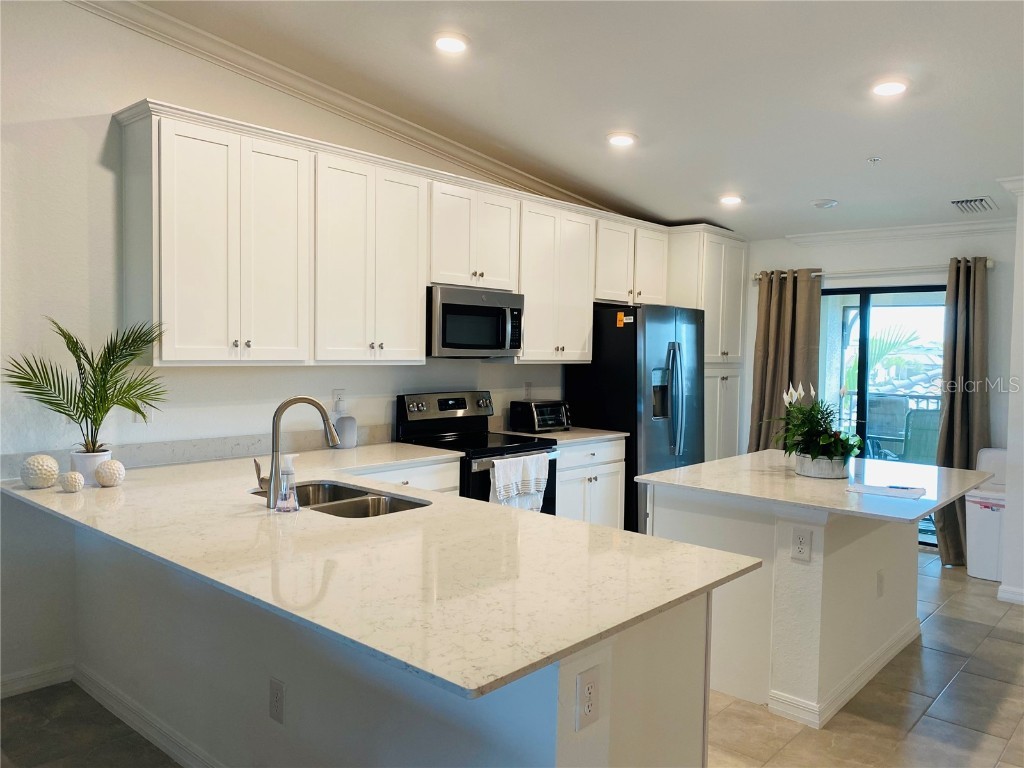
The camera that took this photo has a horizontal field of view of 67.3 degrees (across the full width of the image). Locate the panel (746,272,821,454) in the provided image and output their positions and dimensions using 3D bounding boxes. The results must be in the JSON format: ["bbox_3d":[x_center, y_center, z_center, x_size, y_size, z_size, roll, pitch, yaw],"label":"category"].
[{"bbox_3d":[2.257,0.120,6.430,0.595,2.145,0.140,4,4,42],"label":"panel"}]

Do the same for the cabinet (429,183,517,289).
[{"bbox_3d":[-0.337,-0.886,4.810,0.328,0.601,0.773,3,3,42],"label":"cabinet"}]

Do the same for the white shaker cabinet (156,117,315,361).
[{"bbox_3d":[-1.370,-0.619,3.663,0.328,1.061,0.795,3,3,42],"label":"white shaker cabinet"}]

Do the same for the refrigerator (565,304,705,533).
[{"bbox_3d":[0.940,0.326,5.801,0.740,1.770,0.900,4,4,42],"label":"refrigerator"}]

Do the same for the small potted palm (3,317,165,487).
[{"bbox_3d":[-1.696,0.069,3.065,0.450,0.661,0.520,4,4,42],"label":"small potted palm"}]

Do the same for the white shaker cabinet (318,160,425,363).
[{"bbox_3d":[-0.829,-0.627,4.132,0.326,1.045,0.753,4,4,42],"label":"white shaker cabinet"}]

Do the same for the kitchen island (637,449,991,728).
[{"bbox_3d":[1.467,0.879,3.667,1.150,0.884,1.490,4,4,42],"label":"kitchen island"}]

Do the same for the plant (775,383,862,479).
[{"bbox_3d":[1.498,0.214,3.725,0.350,0.440,0.350,4,4,42],"label":"plant"}]

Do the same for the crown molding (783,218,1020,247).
[{"bbox_3d":[2.992,-1.171,5.979,1.734,0.084,0.076,3,3,42],"label":"crown molding"}]

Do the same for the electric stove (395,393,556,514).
[{"bbox_3d":[-0.209,0.669,4.733,0.691,1.191,0.764,3,3,42],"label":"electric stove"}]

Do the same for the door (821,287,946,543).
[{"bbox_3d":[2.872,0.228,6.279,1.512,2.026,0.101,3,3,42],"label":"door"}]

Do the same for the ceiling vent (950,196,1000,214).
[{"bbox_3d":[3.075,-1.191,5.116,0.240,0.030,0.370,4,-2,42],"label":"ceiling vent"}]

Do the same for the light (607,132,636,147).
[{"bbox_3d":[0.650,-1.447,4.585,0.181,0.025,0.181,5,-2,0],"label":"light"}]

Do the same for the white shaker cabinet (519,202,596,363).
[{"bbox_3d":[0.205,-0.675,5.434,0.328,1.061,0.853,3,3,42],"label":"white shaker cabinet"}]

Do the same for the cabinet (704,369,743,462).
[{"bbox_3d":[1.528,0.497,6.754,0.650,1.305,0.766,3,3,42],"label":"cabinet"}]

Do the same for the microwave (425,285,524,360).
[{"bbox_3d":[-0.304,-0.360,4.685,0.400,0.397,0.760,4,4,42],"label":"microwave"}]

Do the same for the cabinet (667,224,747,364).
[{"bbox_3d":[1.552,-0.723,6.705,0.650,1.127,0.791,3,3,42],"label":"cabinet"}]

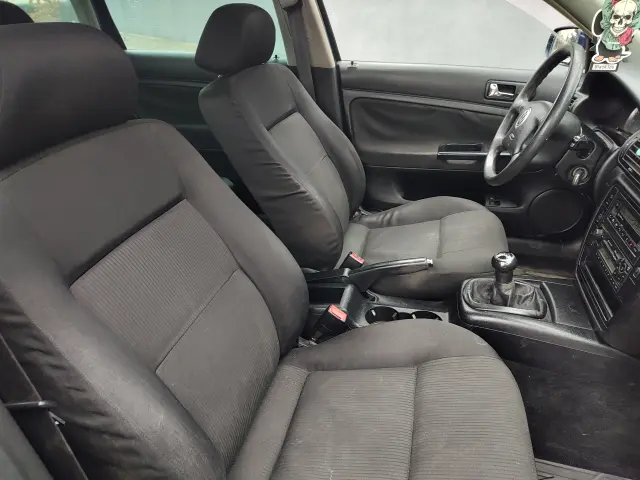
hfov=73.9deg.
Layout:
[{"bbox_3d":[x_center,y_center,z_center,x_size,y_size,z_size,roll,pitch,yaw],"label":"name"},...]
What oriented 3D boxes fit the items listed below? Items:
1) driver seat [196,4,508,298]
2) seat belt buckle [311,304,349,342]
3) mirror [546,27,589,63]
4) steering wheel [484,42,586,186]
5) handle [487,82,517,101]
[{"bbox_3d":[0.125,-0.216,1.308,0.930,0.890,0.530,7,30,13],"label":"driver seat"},{"bbox_3d":[0.021,0.195,0.989,0.052,0.095,0.030,40,32,-8],"label":"seat belt buckle"},{"bbox_3d":[0.871,-0.670,1.473,0.100,0.140,0.205,0,29,0],"label":"mirror"},{"bbox_3d":[0.576,-0.311,1.115,0.110,0.385,0.385,25,33,2],"label":"steering wheel"},{"bbox_3d":[0.597,-0.488,1.397,0.095,0.060,0.035,7,30,13],"label":"handle"}]

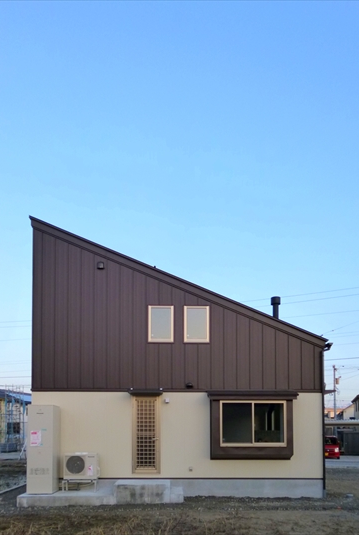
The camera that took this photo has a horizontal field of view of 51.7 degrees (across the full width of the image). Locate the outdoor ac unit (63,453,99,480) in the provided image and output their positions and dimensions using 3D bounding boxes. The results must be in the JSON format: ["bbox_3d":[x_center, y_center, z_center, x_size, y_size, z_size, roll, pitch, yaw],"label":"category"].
[{"bbox_3d":[-2.405,4.896,9.260,0.850,0.660,0.320,0,-2,0],"label":"outdoor ac unit"}]

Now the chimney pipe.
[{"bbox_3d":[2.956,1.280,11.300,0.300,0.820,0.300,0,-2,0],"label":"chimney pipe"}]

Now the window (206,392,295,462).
[{"bbox_3d":[1.843,3.963,9.400,2.240,1.740,0.280,0,-2,0],"label":"window"}]

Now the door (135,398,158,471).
[{"bbox_3d":[-0.845,4.286,9.500,0.550,1.840,0.070,0,-2,0],"label":"door"}]

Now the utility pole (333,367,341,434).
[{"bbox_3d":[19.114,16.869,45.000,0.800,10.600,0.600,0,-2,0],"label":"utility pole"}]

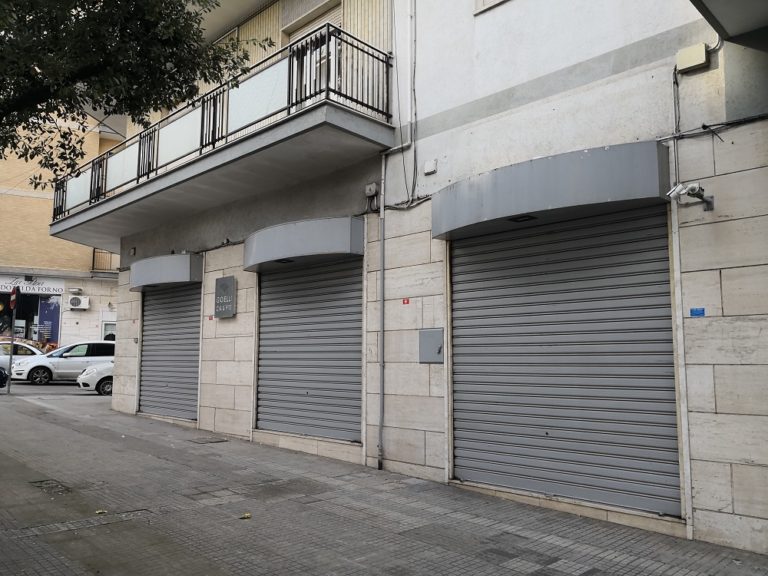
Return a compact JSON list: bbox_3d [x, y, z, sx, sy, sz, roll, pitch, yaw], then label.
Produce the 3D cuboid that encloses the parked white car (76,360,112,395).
[{"bbox_3d":[-7.781,2.713,19.658,4.050,1.490,1.700,4,-8,-28],"label":"parked white car"}]

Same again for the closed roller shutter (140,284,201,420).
[{"bbox_3d":[-4.359,1.272,12.133,2.451,2.583,0.082,-6,-10,43],"label":"closed roller shutter"}]

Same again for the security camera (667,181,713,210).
[{"bbox_3d":[2.712,-0.802,5.316,0.299,0.237,0.258,-6,-10,43],"label":"security camera"}]

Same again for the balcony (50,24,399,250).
[{"bbox_3d":[-3.770,-2.167,11.047,9.713,1.257,1.236,-6,-10,43],"label":"balcony"}]

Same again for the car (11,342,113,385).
[{"bbox_3d":[-11.817,2.933,23.669,4.770,1.660,1.880,4,-8,-28],"label":"car"}]

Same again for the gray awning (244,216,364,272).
[{"bbox_3d":[-1.403,-0.649,9.038,2.565,0.556,0.577,-6,-10,43],"label":"gray awning"}]

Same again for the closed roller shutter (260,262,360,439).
[{"bbox_3d":[-1.196,0.922,9.131,2.477,2.571,0.082,-6,-10,43],"label":"closed roller shutter"}]

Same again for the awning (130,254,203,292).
[{"bbox_3d":[-4.565,-0.292,12.067,2.637,0.556,0.536,-6,-10,43],"label":"awning"}]

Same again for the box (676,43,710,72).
[{"bbox_3d":[2.824,-2.084,5.477,0.242,0.185,0.103,-6,-10,43],"label":"box"}]

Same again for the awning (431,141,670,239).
[{"bbox_3d":[1.518,-0.978,6.252,2.611,0.556,0.597,-6,-10,43],"label":"awning"}]

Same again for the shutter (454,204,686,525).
[{"bbox_3d":[1.748,0.730,6.319,2.514,2.847,0.082,-6,-10,43],"label":"shutter"}]

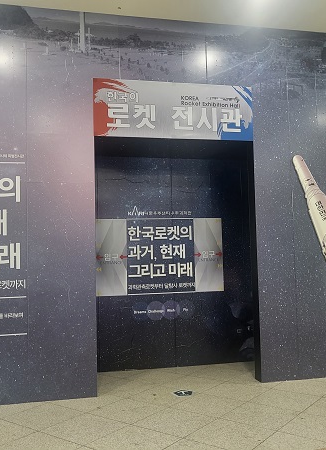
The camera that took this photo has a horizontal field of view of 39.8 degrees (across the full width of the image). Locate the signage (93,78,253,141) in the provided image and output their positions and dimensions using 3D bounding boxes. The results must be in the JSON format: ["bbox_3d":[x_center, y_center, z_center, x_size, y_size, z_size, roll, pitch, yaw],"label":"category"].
[{"bbox_3d":[0.165,-1.410,5.554,2.009,0.706,0.050,-1,-4,-12],"label":"signage"}]

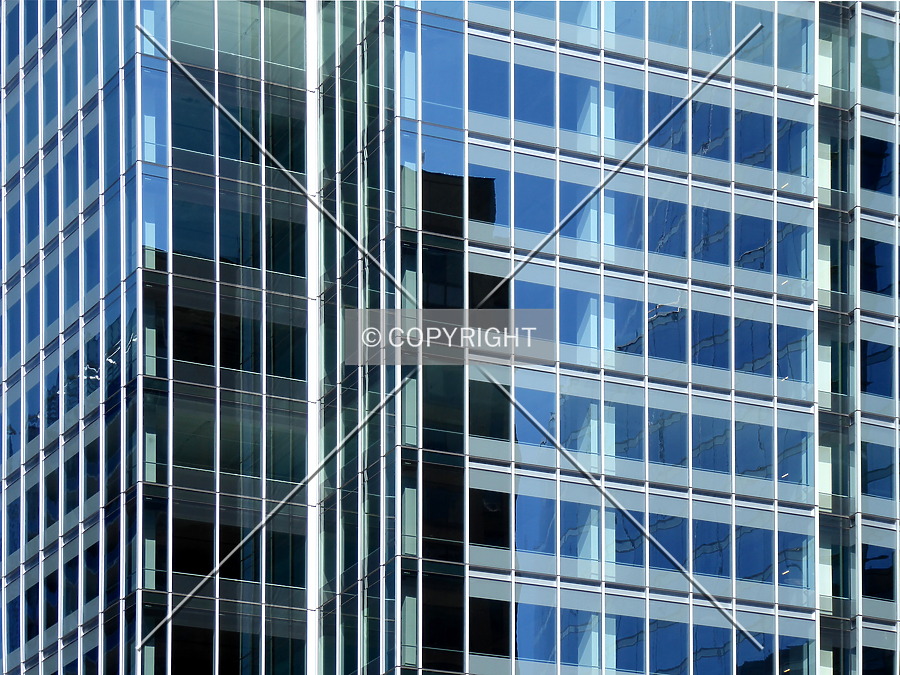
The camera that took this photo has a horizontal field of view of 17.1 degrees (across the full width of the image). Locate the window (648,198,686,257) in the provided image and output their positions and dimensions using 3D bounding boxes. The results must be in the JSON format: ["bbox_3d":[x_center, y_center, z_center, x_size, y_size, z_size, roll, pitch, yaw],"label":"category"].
[{"bbox_3d":[7.840,-3.970,107.820,1.610,2.040,0.100,0,0,-28],"label":"window"}]

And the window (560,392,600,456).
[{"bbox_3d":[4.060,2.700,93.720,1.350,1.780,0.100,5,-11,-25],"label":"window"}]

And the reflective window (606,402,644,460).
[{"bbox_3d":[6.280,3.360,107.020,1.590,2.020,0.100,0,0,-28],"label":"reflective window"}]

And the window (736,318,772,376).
[{"bbox_3d":[11.110,0.370,109.490,1.660,2.070,0.100,0,0,-28],"label":"window"}]

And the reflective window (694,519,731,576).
[{"bbox_3d":[8.310,6.680,95.060,1.400,1.670,0.100,5,-11,-25],"label":"reflective window"}]

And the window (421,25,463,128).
[{"bbox_3d":[-0.290,-9.050,103.670,1.640,3.470,0.100,0,0,-28],"label":"window"}]

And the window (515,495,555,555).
[{"bbox_3d":[2.877,6.363,101.690,1.607,1.854,0.100,4,-10,-25],"label":"window"}]

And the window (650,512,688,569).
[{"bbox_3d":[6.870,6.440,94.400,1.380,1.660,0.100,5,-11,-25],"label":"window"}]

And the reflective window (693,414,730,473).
[{"bbox_3d":[9.201,3.732,105.180,1.628,1.834,0.100,4,-10,-25],"label":"reflective window"}]

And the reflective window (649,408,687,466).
[{"bbox_3d":[7.601,3.497,104.447,1.605,1.821,0.100,4,-10,-25],"label":"reflective window"}]

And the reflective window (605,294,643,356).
[{"bbox_3d":[6.059,-0.414,104.358,1.592,1.814,0.100,4,-10,-25],"label":"reflective window"}]

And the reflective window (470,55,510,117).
[{"bbox_3d":[1.336,-8.644,103.458,1.623,1.907,0.100,4,-10,-25],"label":"reflective window"}]

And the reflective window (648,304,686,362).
[{"bbox_3d":[7.647,-0.136,105.077,1.615,1.826,0.100,4,-10,-25],"label":"reflective window"}]

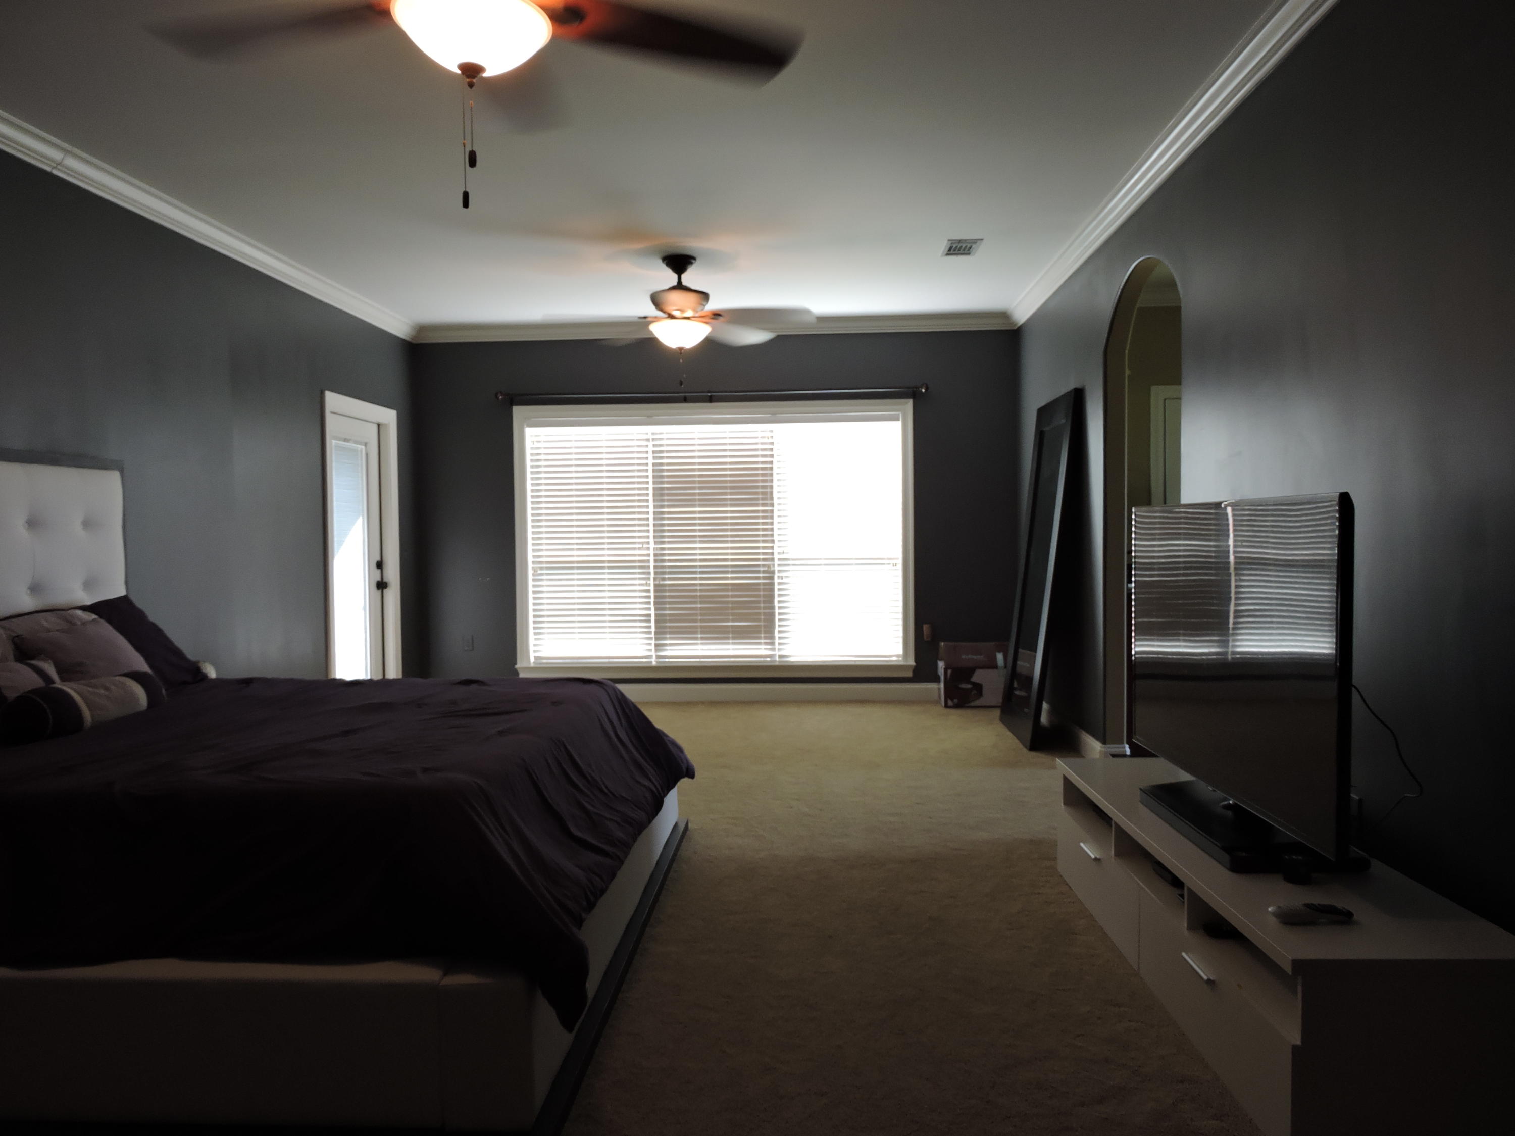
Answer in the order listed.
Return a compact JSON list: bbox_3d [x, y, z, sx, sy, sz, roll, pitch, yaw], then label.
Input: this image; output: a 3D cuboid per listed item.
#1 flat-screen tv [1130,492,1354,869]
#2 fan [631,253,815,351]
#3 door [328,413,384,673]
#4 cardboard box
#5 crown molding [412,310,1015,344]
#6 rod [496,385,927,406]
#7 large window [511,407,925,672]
[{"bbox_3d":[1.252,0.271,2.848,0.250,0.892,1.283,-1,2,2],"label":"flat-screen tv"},{"bbox_3d":[-0.425,-1.471,5.862,1.540,0.516,1.540,-1,2,3],"label":"fan"},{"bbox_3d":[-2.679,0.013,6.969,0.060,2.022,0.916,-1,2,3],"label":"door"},{"bbox_3d":[1.559,0.748,7.450,0.489,0.446,0.263,-1,2,3],"label":"cardboard box"},{"bbox_3d":[-0.346,-1.728,7.554,4.437,0.110,0.110,-1,2,3],"label":"crown molding"},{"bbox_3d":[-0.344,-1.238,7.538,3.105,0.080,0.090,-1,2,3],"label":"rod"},{"bbox_3d":[-0.327,-0.198,7.656,2.921,1.998,0.120,-1,2,3],"label":"large window"}]

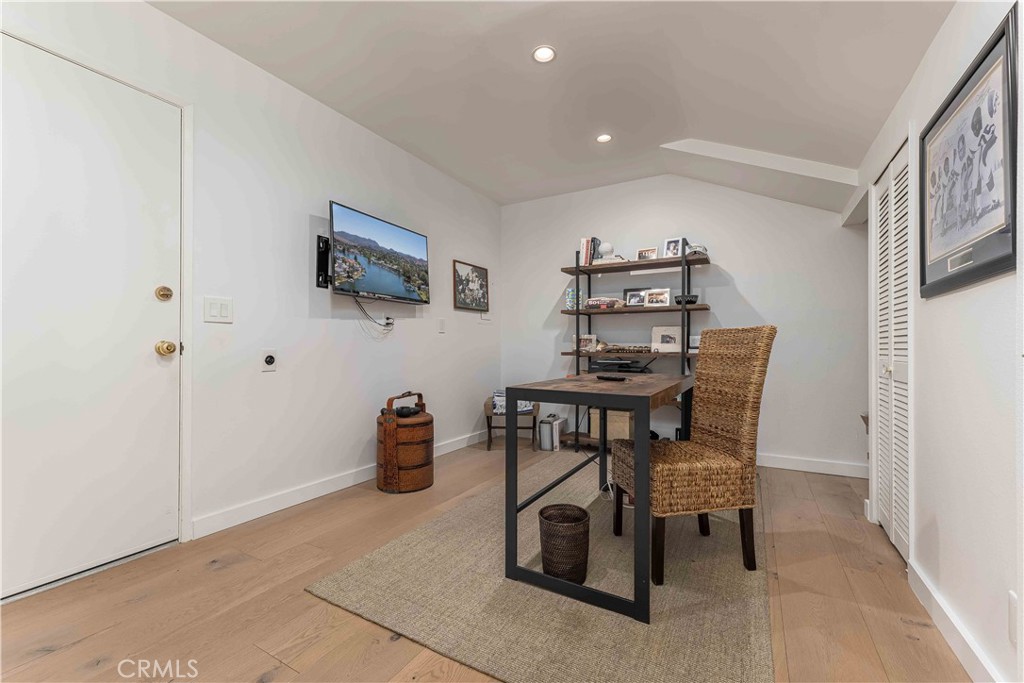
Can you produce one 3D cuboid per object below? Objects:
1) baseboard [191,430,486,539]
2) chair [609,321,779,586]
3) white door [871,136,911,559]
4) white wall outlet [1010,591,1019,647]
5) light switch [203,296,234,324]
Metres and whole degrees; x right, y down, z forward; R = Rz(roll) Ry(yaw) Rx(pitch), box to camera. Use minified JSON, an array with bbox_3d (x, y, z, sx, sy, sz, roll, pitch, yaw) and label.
[{"bbox_3d":[-0.831,0.917,3.018,0.014,0.096,2.600,0,-1,32],"label":"baseboard"},{"bbox_3d":[0.788,0.443,1.784,0.570,1.020,0.420,0,-1,-10],"label":"chair"},{"bbox_3d":[1.808,0.052,1.869,0.032,1.810,0.580,0,-1,32],"label":"white door"},{"bbox_3d":[1.184,0.659,0.930,0.007,0.116,0.071,0,0,32],"label":"white wall outlet"},{"bbox_3d":[-1.467,-0.155,1.993,0.008,0.127,0.122,0,-1,32],"label":"light switch"}]

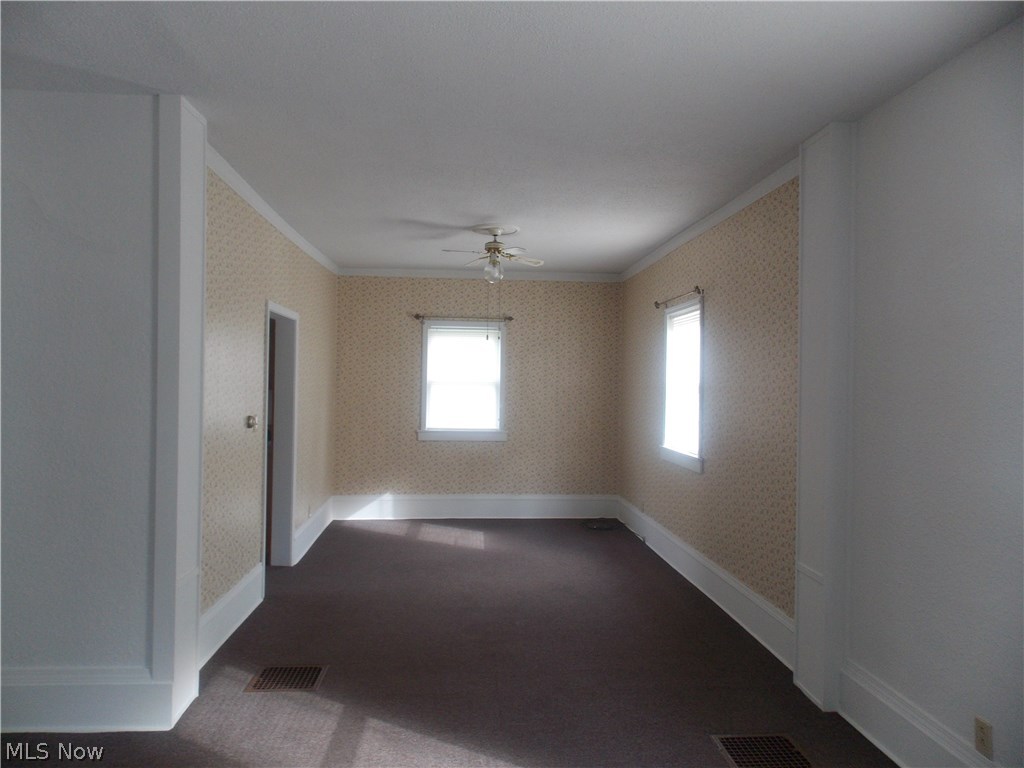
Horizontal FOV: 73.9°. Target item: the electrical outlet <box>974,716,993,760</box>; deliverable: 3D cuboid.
[{"bbox_3d":[1.524,1.142,2.191,0.010,0.115,0.070,1,0,-5],"label":"electrical outlet"}]

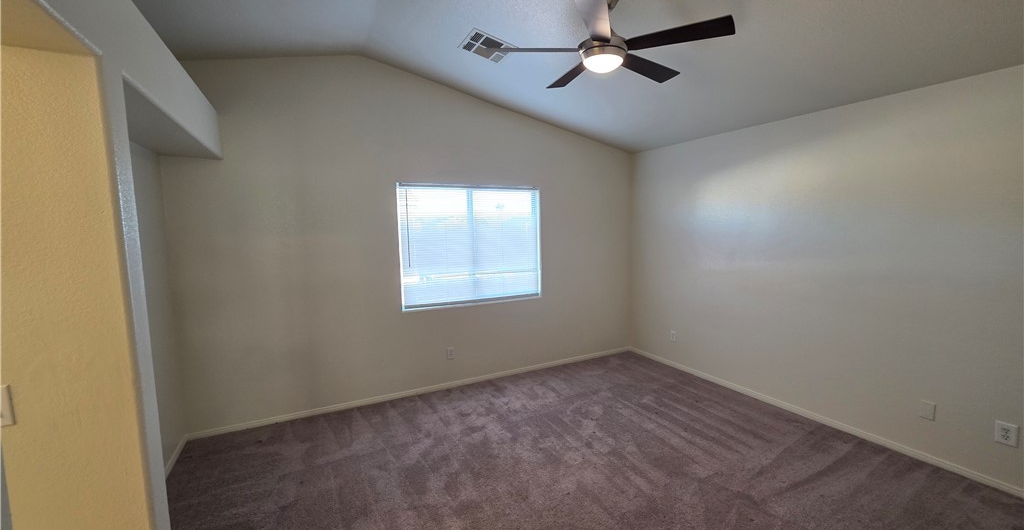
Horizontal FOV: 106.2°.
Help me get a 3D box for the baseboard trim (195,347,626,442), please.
[{"bbox_3d":[-0.445,1.184,3.862,4.410,0.066,0.014,-3,6,-28],"label":"baseboard trim"}]

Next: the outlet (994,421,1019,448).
[{"bbox_3d":[2.890,0.990,2.246,0.008,0.120,0.076,-3,6,-28],"label":"outlet"}]

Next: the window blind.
[{"bbox_3d":[-0.357,-0.188,3.800,1.470,1.140,0.050,-3,6,-28],"label":"window blind"}]

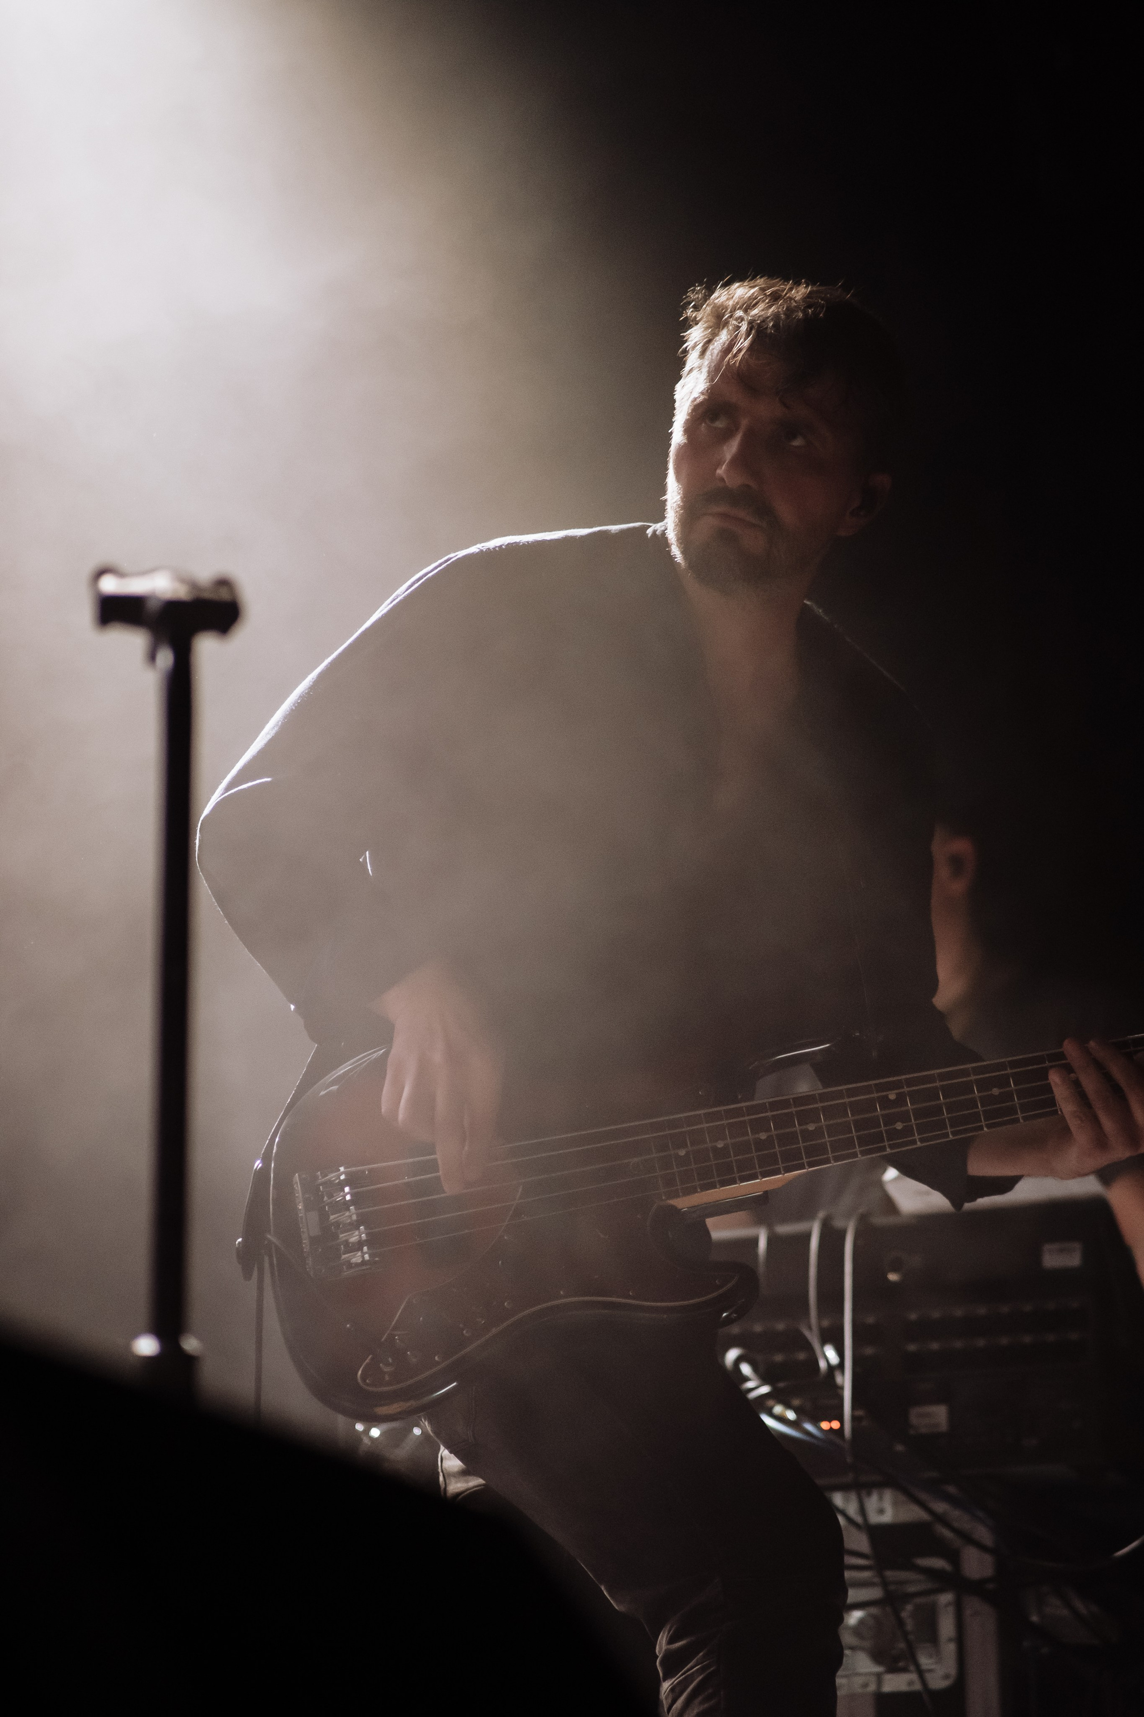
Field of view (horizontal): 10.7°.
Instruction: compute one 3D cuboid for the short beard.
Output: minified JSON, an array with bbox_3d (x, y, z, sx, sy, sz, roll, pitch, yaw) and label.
[{"bbox_3d":[0.130,-0.251,4.800,0.114,0.090,0.080,9,-3,16],"label":"short beard"}]

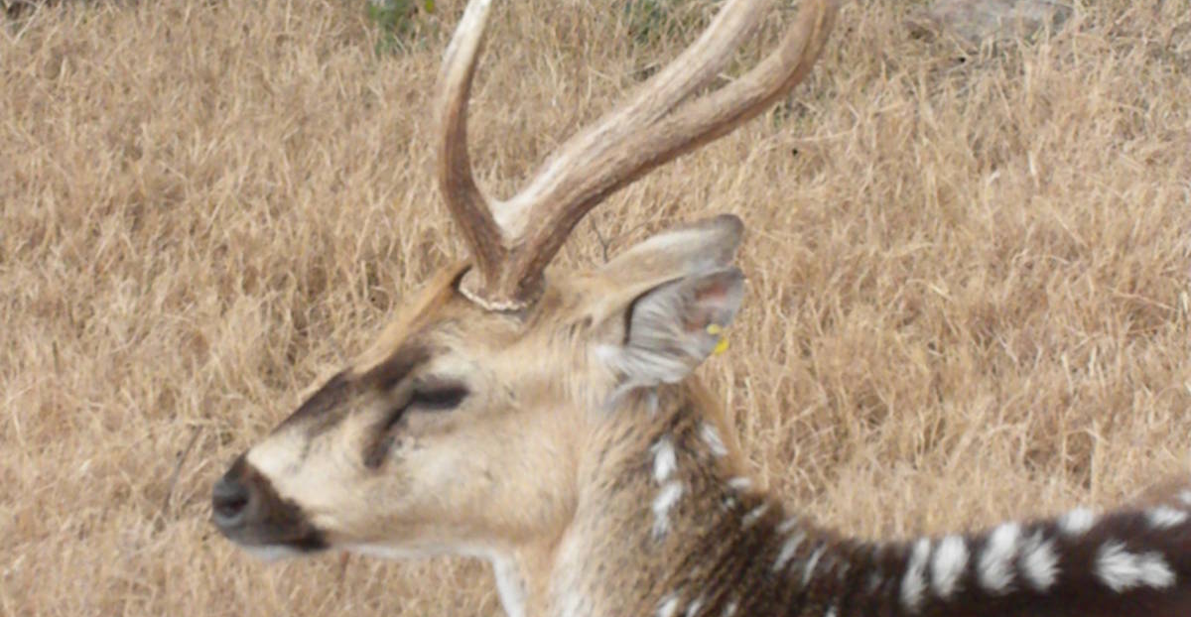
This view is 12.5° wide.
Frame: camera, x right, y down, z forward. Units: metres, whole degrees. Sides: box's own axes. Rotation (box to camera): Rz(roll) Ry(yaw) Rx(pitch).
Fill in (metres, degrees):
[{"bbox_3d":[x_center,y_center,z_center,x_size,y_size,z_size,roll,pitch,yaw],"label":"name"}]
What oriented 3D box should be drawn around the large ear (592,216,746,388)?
[{"bbox_3d":[0.057,-0.006,4.230,0.115,0.118,0.100,-2,12,-9],"label":"large ear"}]

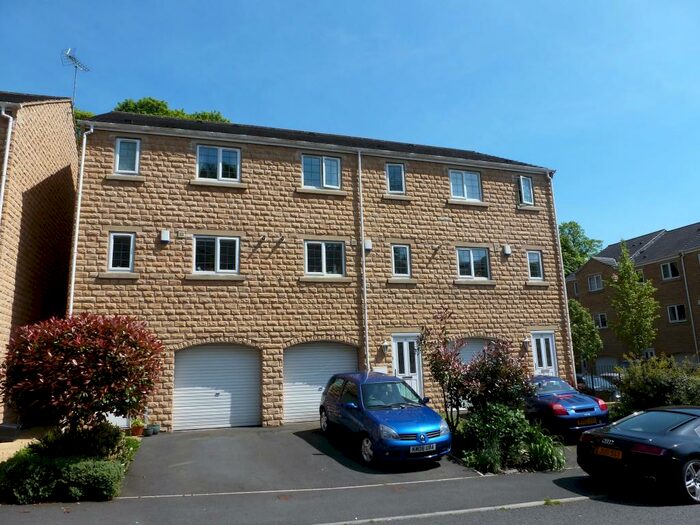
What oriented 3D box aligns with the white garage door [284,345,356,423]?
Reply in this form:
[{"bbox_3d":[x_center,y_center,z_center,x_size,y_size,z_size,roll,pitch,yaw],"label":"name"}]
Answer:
[{"bbox_3d":[-0.771,3.293,13.528,2.200,2.170,0.080,2,-12,-17],"label":"white garage door"}]

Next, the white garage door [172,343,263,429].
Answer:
[{"bbox_3d":[-3.429,3.210,12.735,2.200,2.170,0.080,2,-12,-17],"label":"white garage door"}]

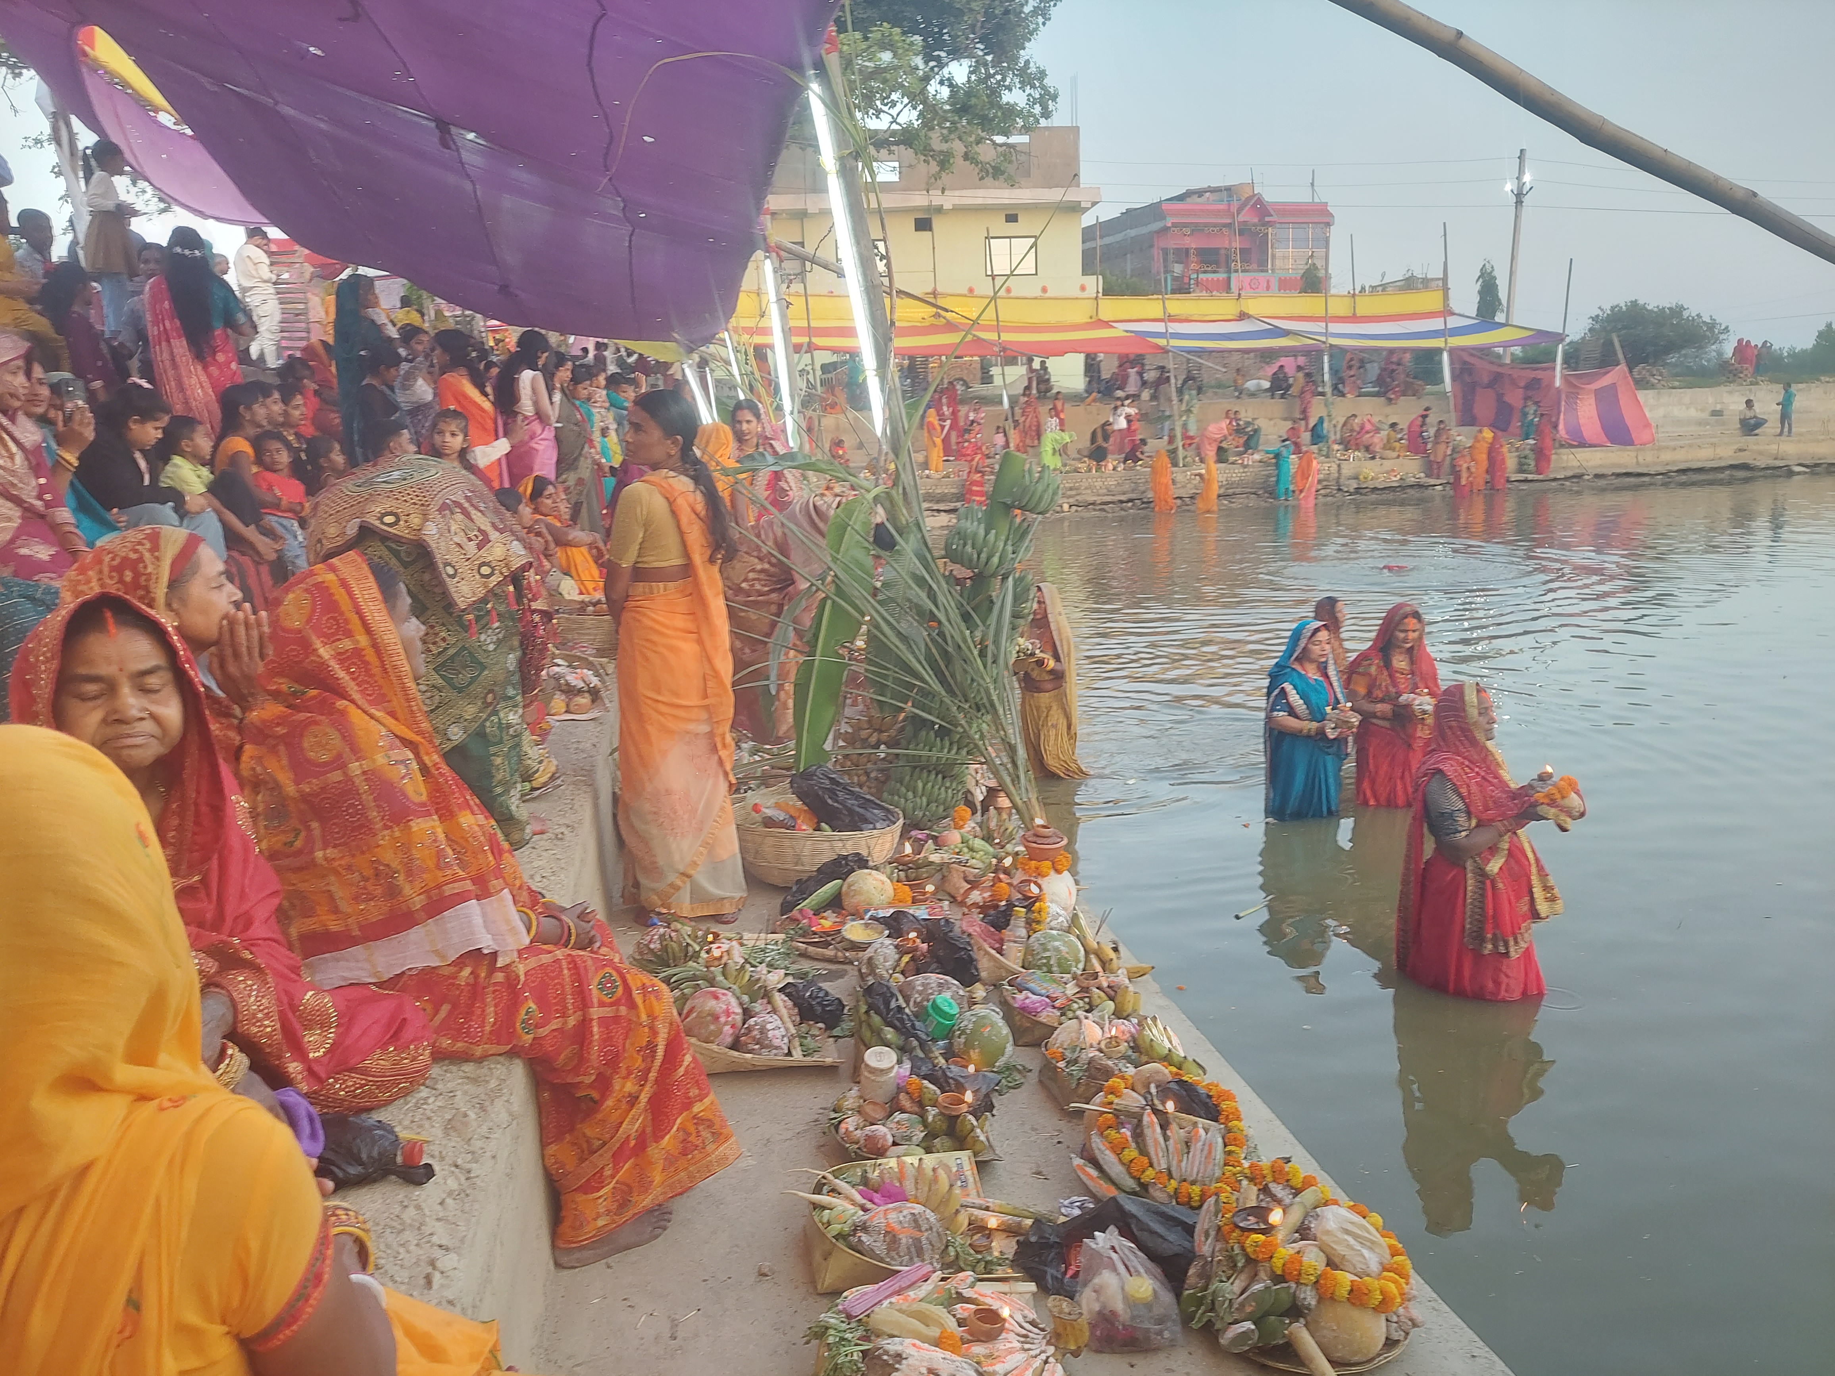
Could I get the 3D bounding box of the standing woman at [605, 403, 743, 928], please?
[{"bbox_3d":[-0.697,-0.087,3.669,0.430,1.520,0.350,-12,15,-39],"label":"standing woman"}]

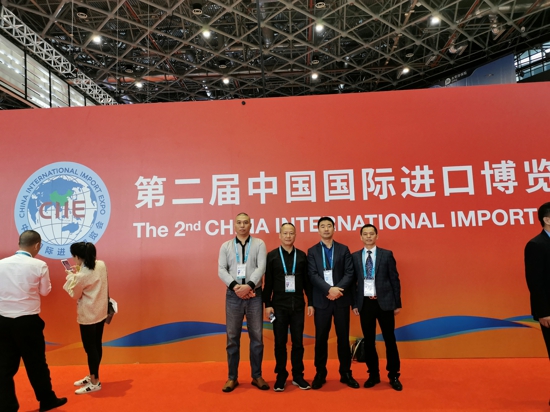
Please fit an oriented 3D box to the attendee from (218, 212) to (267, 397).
[{"bbox_3d":[-0.335,0.983,4.564,0.510,1.817,0.360,-2,-7,-1],"label":"attendee"}]

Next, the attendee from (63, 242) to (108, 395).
[{"bbox_3d":[-2.079,1.184,4.705,0.460,1.566,0.430,-2,-7,3],"label":"attendee"}]

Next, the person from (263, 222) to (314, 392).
[{"bbox_3d":[0.142,1.025,4.505,0.520,1.688,0.330,-2,-7,2],"label":"person"}]

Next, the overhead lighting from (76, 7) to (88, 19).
[{"bbox_3d":[-12.783,-12.883,28.518,0.680,0.500,0.680,-2,-7,3],"label":"overhead lighting"}]

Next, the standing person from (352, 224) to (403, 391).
[{"bbox_3d":[1.087,1.011,4.460,0.500,1.645,0.330,-3,-7,8],"label":"standing person"}]

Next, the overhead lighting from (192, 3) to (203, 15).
[{"bbox_3d":[-5.137,-13.134,28.485,0.680,0.500,0.680,-2,-7,3],"label":"overhead lighting"}]

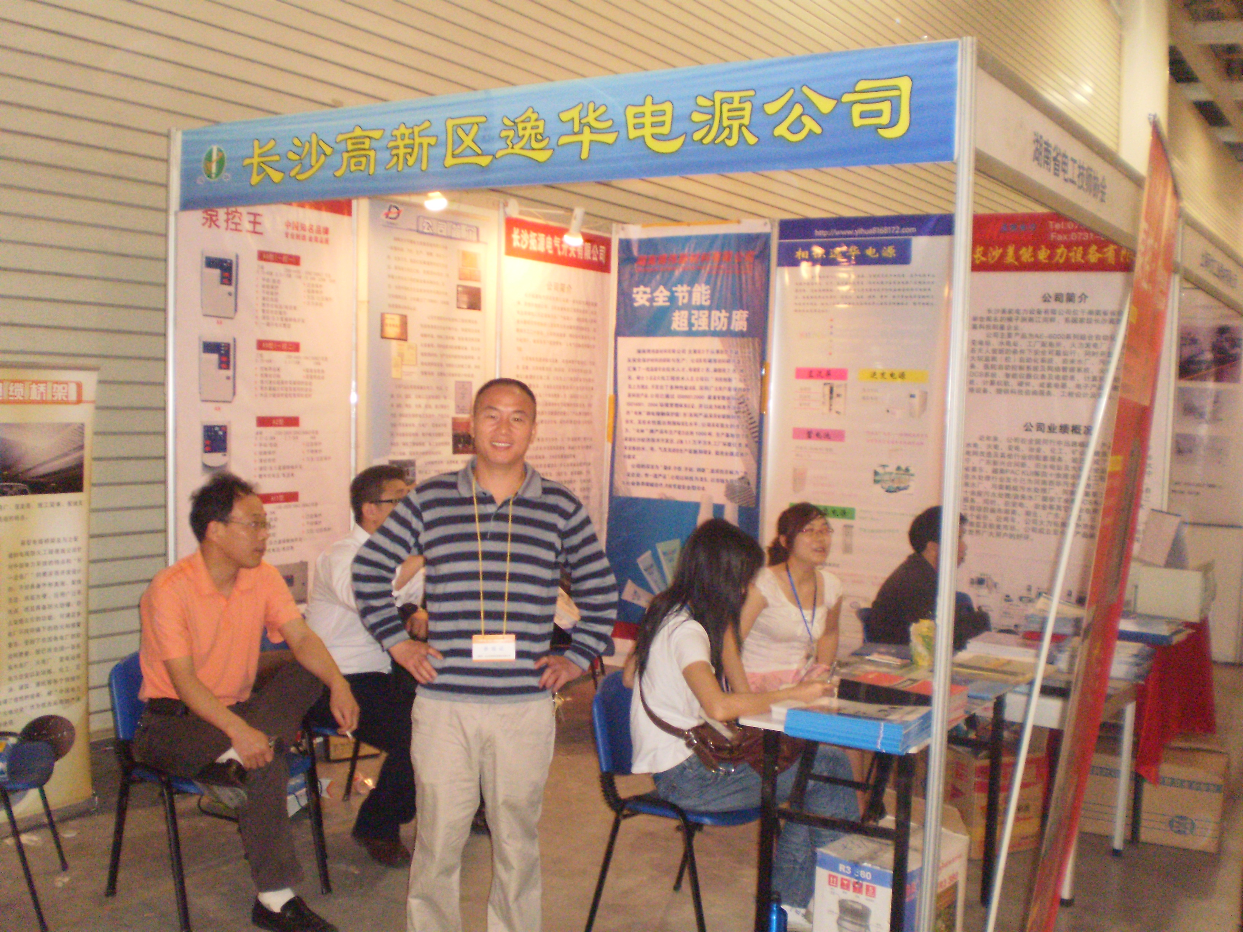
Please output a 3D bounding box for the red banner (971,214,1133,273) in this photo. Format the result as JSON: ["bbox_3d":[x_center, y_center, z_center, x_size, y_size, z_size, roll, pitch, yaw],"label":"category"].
[{"bbox_3d":[2.052,-1.048,5.995,0.950,0.275,0.020,4,4,32],"label":"red banner"}]

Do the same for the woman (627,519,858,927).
[{"bbox_3d":[0.383,0.776,3.843,0.700,1.220,0.470,3,4,12],"label":"woman"}]

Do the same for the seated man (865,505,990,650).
[{"bbox_3d":[1.267,0.751,4.951,0.700,1.180,0.500,3,4,14],"label":"seated man"}]

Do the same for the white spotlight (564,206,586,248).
[{"bbox_3d":[-0.229,-1.163,6.280,0.090,0.190,0.090,15,9,31],"label":"white spotlight"}]

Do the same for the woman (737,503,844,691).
[{"bbox_3d":[0.685,0.741,4.670,0.460,1.200,0.720,-1,5,-39],"label":"woman"}]

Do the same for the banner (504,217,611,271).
[{"bbox_3d":[-0.313,-1.173,6.910,0.020,0.195,0.980,4,4,32],"label":"banner"}]

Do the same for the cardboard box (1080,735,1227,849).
[{"bbox_3d":[1.980,1.184,4.899,0.520,0.370,0.380,3,4,23],"label":"cardboard box"}]

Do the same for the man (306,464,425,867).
[{"bbox_3d":[-0.732,0.664,4.467,0.710,1.290,0.520,3,4,12],"label":"man"}]

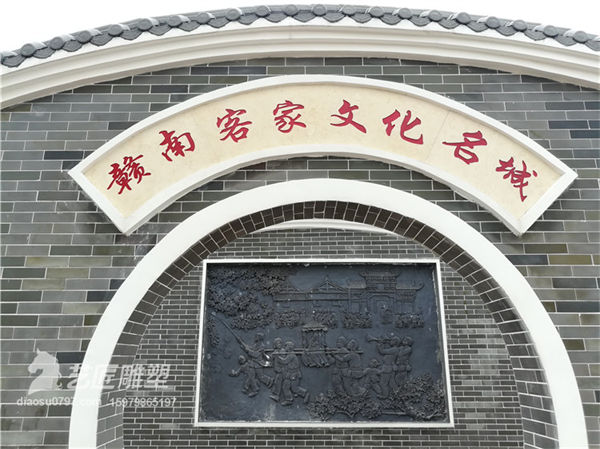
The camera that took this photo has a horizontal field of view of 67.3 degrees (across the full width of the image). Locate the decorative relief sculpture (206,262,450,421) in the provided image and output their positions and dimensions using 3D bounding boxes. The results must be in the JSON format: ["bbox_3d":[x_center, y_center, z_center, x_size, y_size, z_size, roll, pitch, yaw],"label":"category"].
[{"bbox_3d":[0.309,1.545,6.055,3.328,2.177,0.100,0,-16,1],"label":"decorative relief sculpture"}]

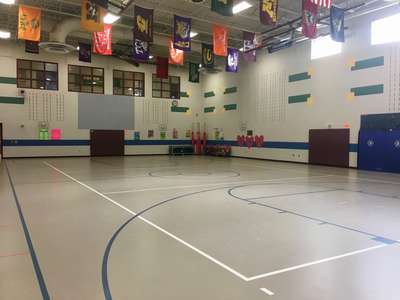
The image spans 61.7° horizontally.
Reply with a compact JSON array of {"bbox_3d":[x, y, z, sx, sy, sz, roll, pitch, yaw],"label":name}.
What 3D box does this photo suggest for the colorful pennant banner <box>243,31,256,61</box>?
[{"bbox_3d":[2.750,-5.596,18.380,0.920,1.524,0.050,-1,3,-31],"label":"colorful pennant banner"}]

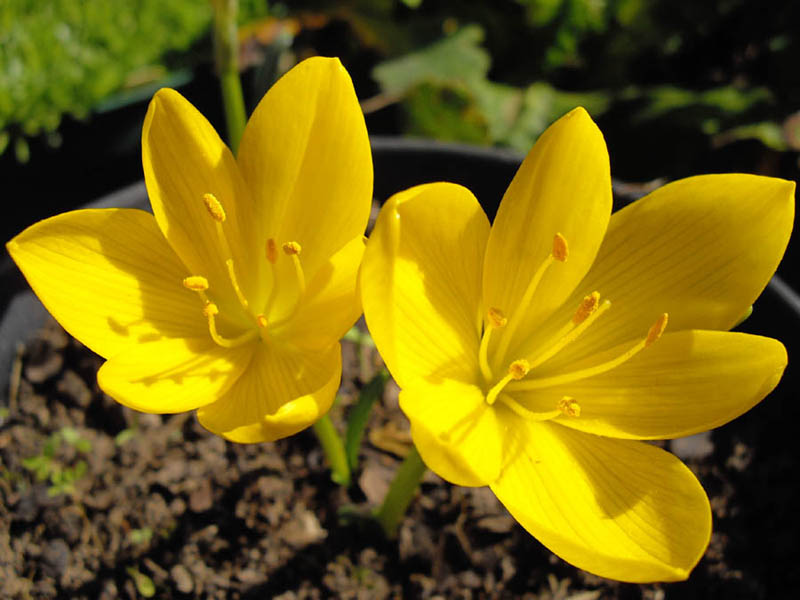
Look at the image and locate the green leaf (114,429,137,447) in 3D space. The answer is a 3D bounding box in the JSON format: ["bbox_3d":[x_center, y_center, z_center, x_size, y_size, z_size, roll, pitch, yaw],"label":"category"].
[{"bbox_3d":[-0.074,0.037,0.238,0.006,0.004,0.005,0,38,0],"label":"green leaf"}]

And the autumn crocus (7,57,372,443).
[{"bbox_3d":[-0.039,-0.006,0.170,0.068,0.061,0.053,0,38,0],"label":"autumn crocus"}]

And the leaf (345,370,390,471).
[{"bbox_3d":[-0.008,0.030,0.217,0.007,0.034,0.004,22,34,5],"label":"leaf"}]

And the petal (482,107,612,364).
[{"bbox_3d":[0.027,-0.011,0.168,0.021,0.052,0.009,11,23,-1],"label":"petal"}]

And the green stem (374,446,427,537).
[{"bbox_3d":[0.001,0.045,0.206,0.006,0.033,0.006,15,36,-5],"label":"green stem"}]

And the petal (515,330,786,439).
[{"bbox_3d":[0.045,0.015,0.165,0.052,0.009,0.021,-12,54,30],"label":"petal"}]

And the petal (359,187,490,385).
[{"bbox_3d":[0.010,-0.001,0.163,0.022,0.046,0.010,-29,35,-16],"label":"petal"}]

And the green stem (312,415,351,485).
[{"bbox_3d":[-0.017,0.038,0.219,0.006,0.025,0.006,-11,35,4],"label":"green stem"}]

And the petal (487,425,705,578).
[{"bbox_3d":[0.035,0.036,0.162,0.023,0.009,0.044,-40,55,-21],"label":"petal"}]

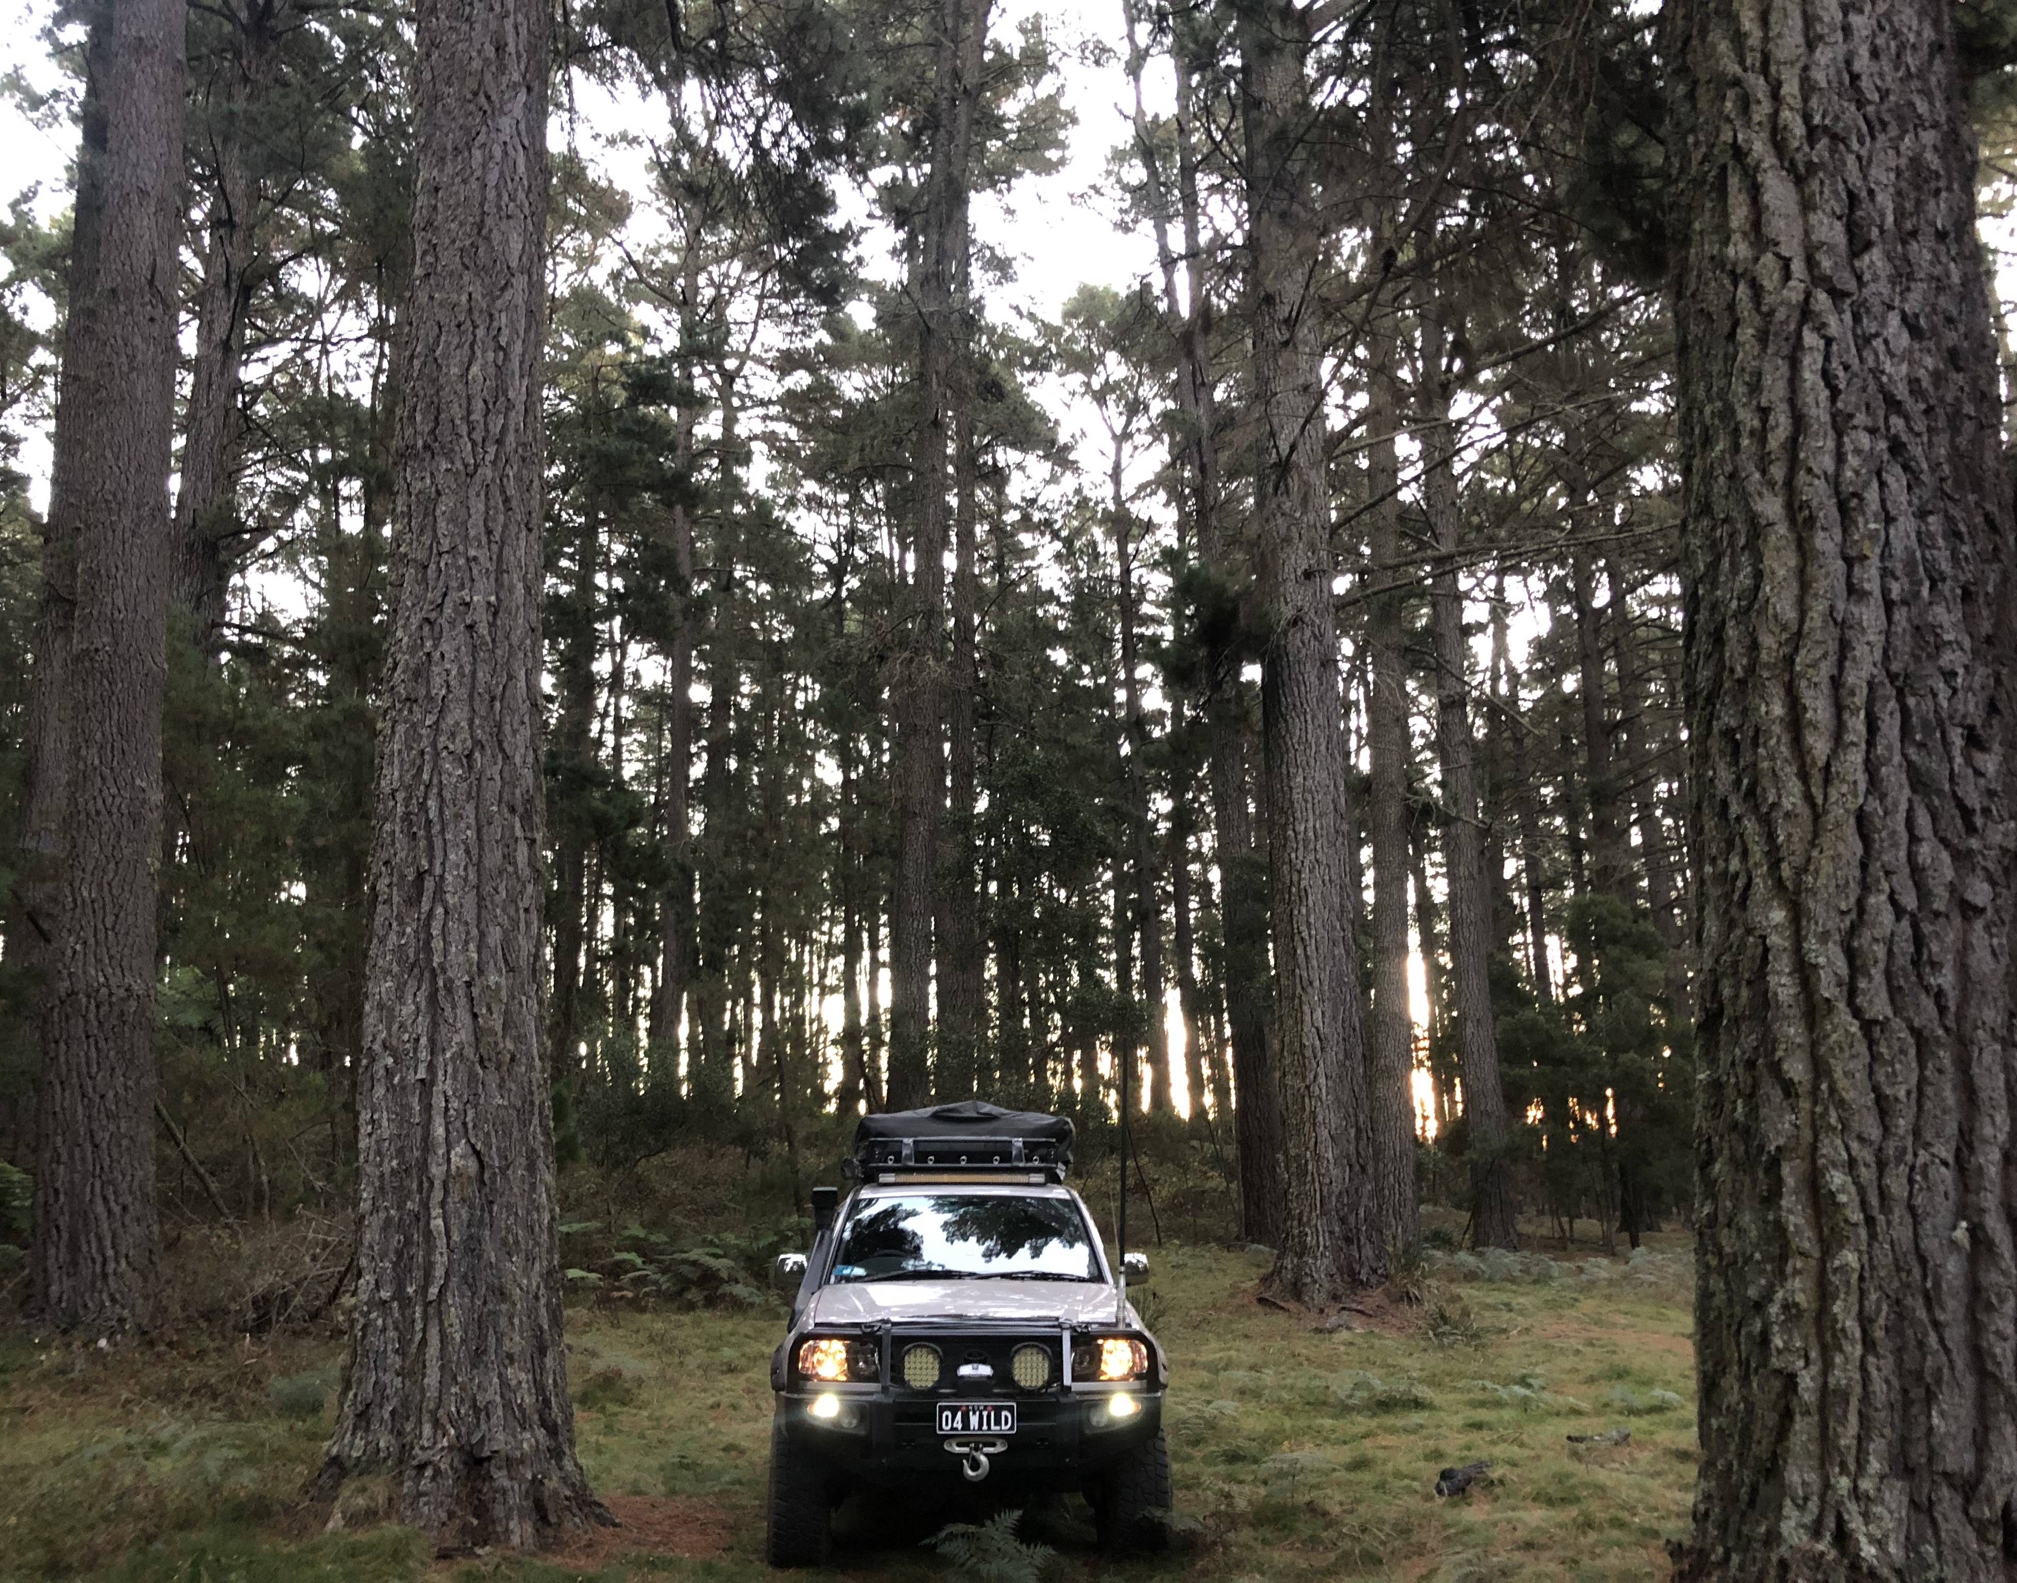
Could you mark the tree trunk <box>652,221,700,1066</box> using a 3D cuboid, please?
[{"bbox_3d":[-7.205,-3.507,37.462,0.620,19.783,0.620,0,-8,0],"label":"tree trunk"}]

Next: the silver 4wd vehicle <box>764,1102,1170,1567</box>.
[{"bbox_3d":[-0.260,2.990,10.200,2.080,2.280,5.050,1,-11,-3],"label":"silver 4wd vehicle"}]

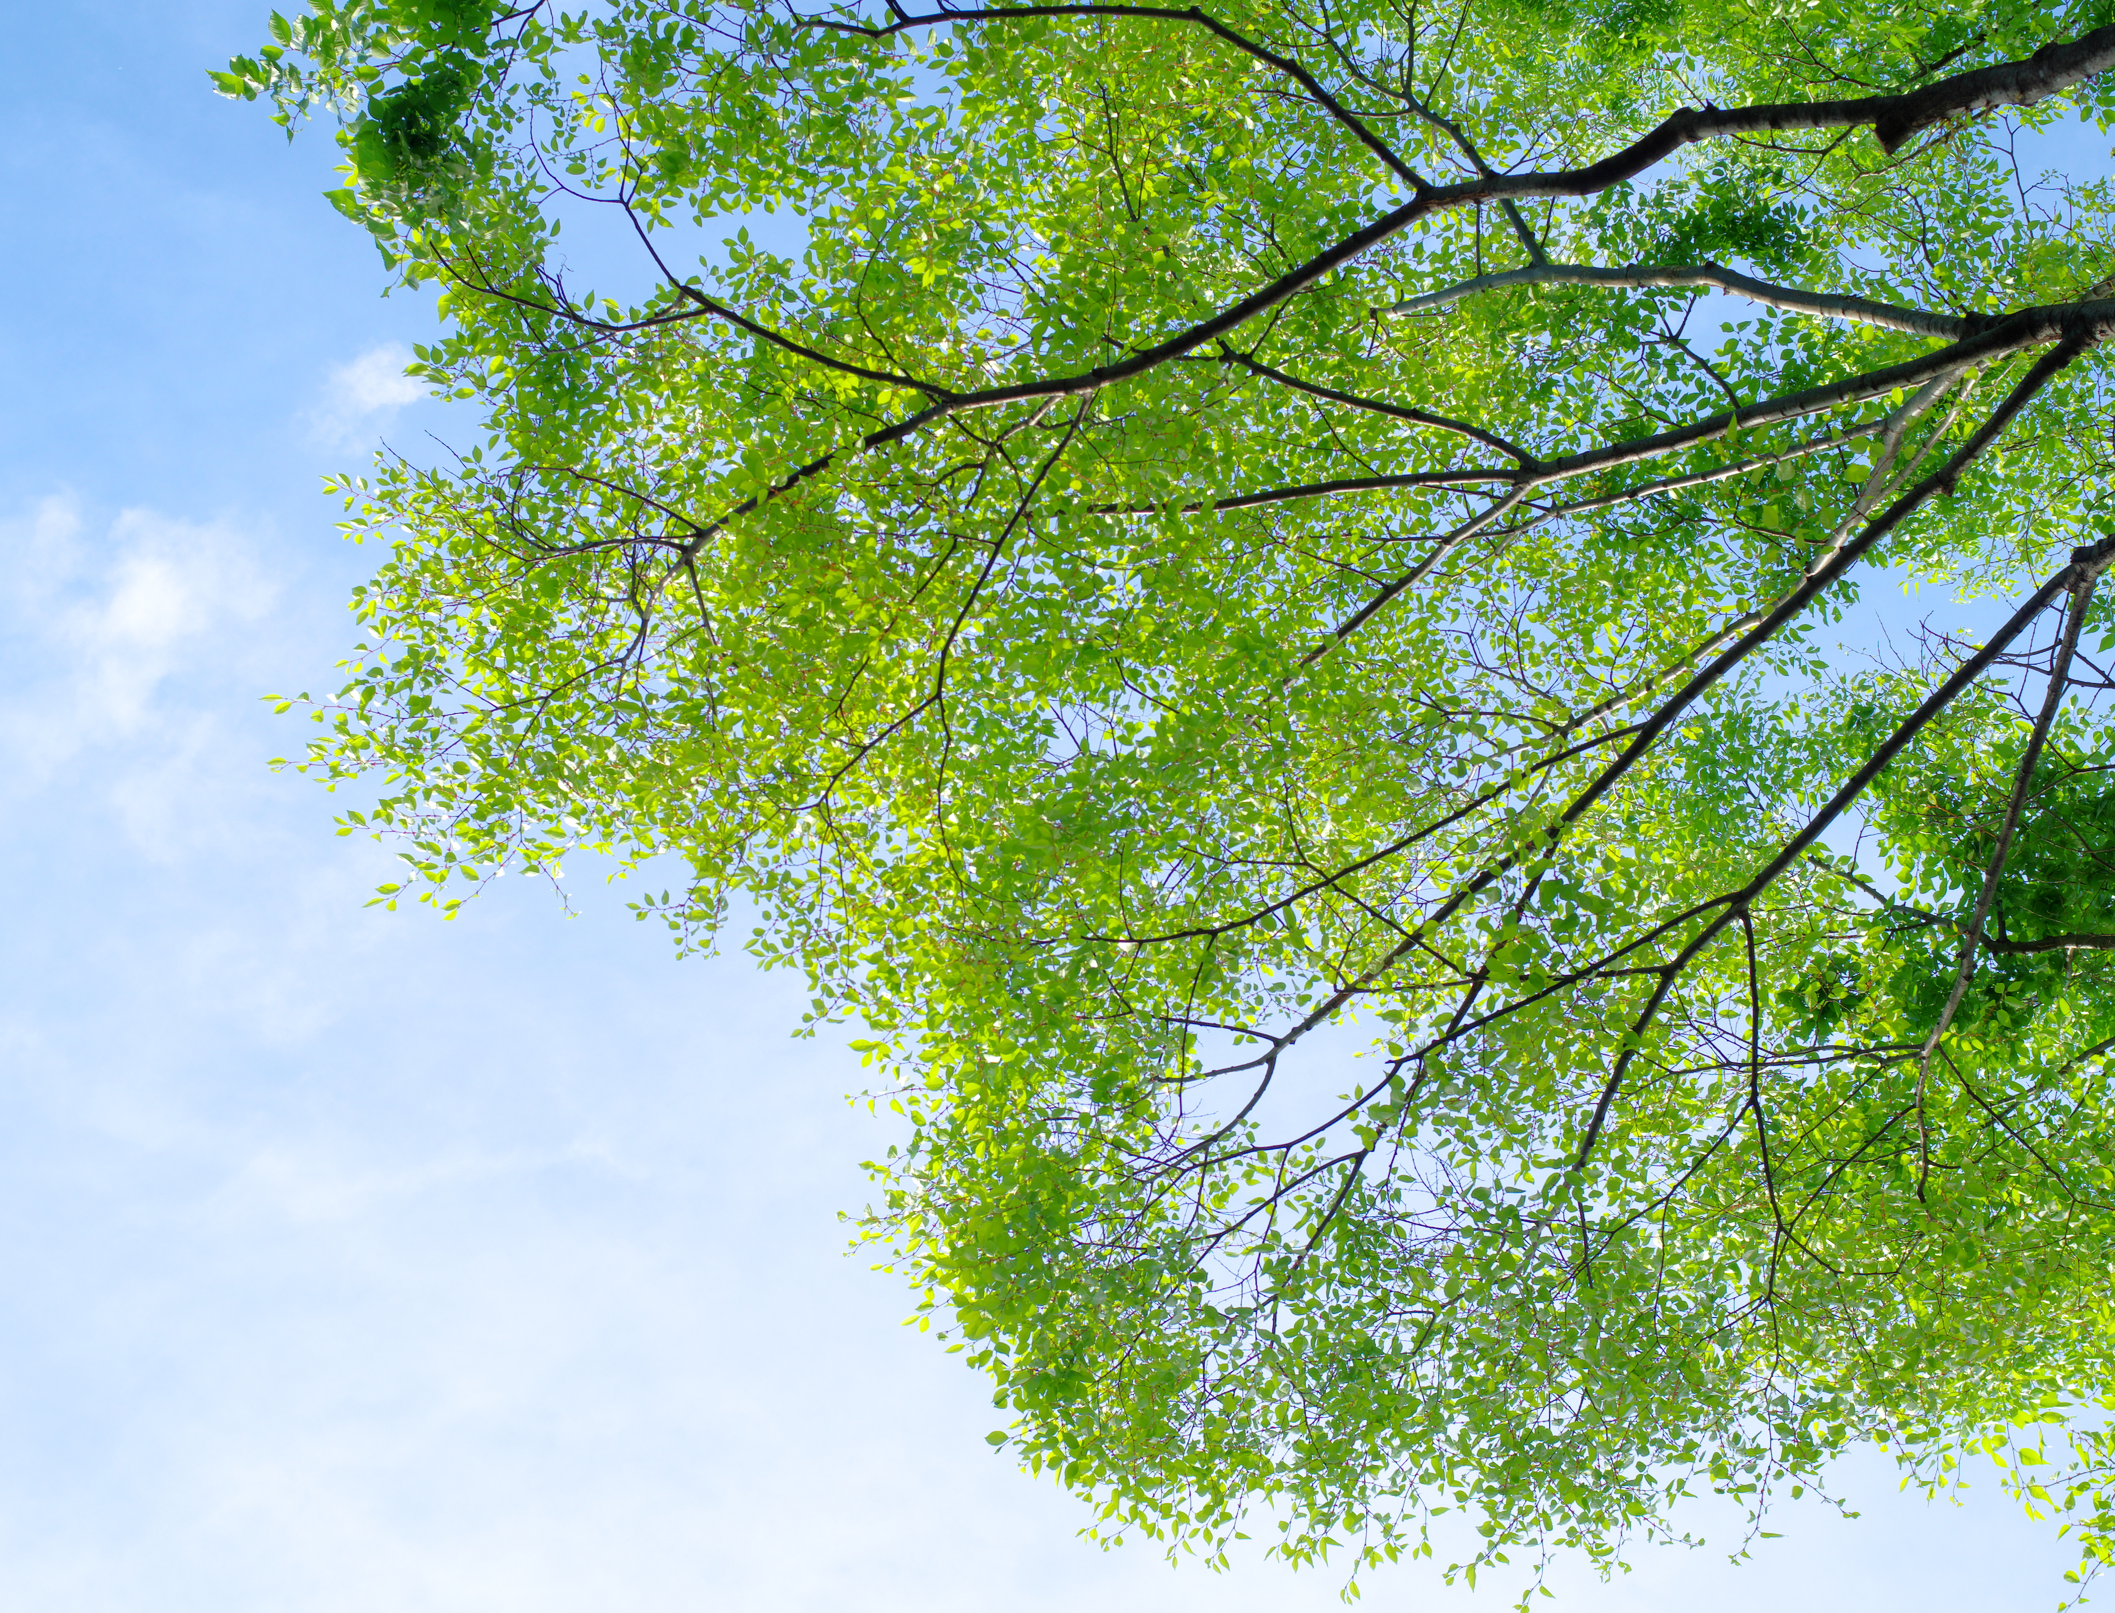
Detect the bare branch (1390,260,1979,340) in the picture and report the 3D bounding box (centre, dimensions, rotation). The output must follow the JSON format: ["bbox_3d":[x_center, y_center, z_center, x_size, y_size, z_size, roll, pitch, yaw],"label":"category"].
[{"bbox_3d":[1.070,-0.876,7.000,1.020,0.180,0.200,0,-42,0],"label":"bare branch"}]

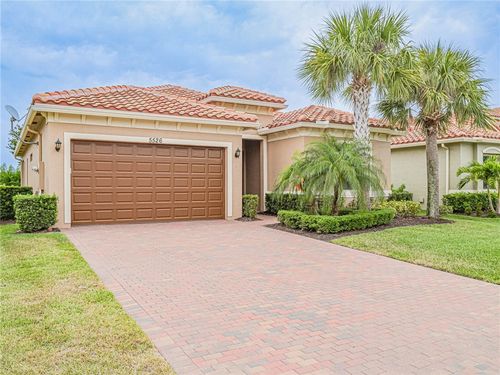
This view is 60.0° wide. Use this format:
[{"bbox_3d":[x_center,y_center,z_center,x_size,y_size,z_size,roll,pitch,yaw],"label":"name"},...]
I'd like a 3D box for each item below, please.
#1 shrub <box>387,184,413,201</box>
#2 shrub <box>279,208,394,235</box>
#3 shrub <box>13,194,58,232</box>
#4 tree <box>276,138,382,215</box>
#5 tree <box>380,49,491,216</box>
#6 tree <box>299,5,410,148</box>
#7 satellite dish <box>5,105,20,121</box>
[{"bbox_3d":[5.969,0.490,17.302,0.950,1.100,0.900,0,0,-29],"label":"shrub"},{"bbox_3d":[3.387,1.001,14.596,4.600,0.450,3.200,0,0,-29],"label":"shrub"},{"bbox_3d":[-5.664,0.676,11.417,1.020,0.940,0.900,0,0,-29],"label":"shrub"},{"bbox_3d":[2.471,-0.169,13.300,3.200,2.650,3.200,0,0,0],"label":"tree"},{"bbox_3d":[7.168,-2.253,16.691,4.300,6.750,4.300,0,0,-29],"label":"tree"},{"bbox_3d":[3.705,-2.470,14.791,3.900,7.200,3.900,0,0,-29],"label":"tree"},{"bbox_3d":[-7.838,-2.475,14.300,0.500,0.520,0.600,0,0,0],"label":"satellite dish"}]

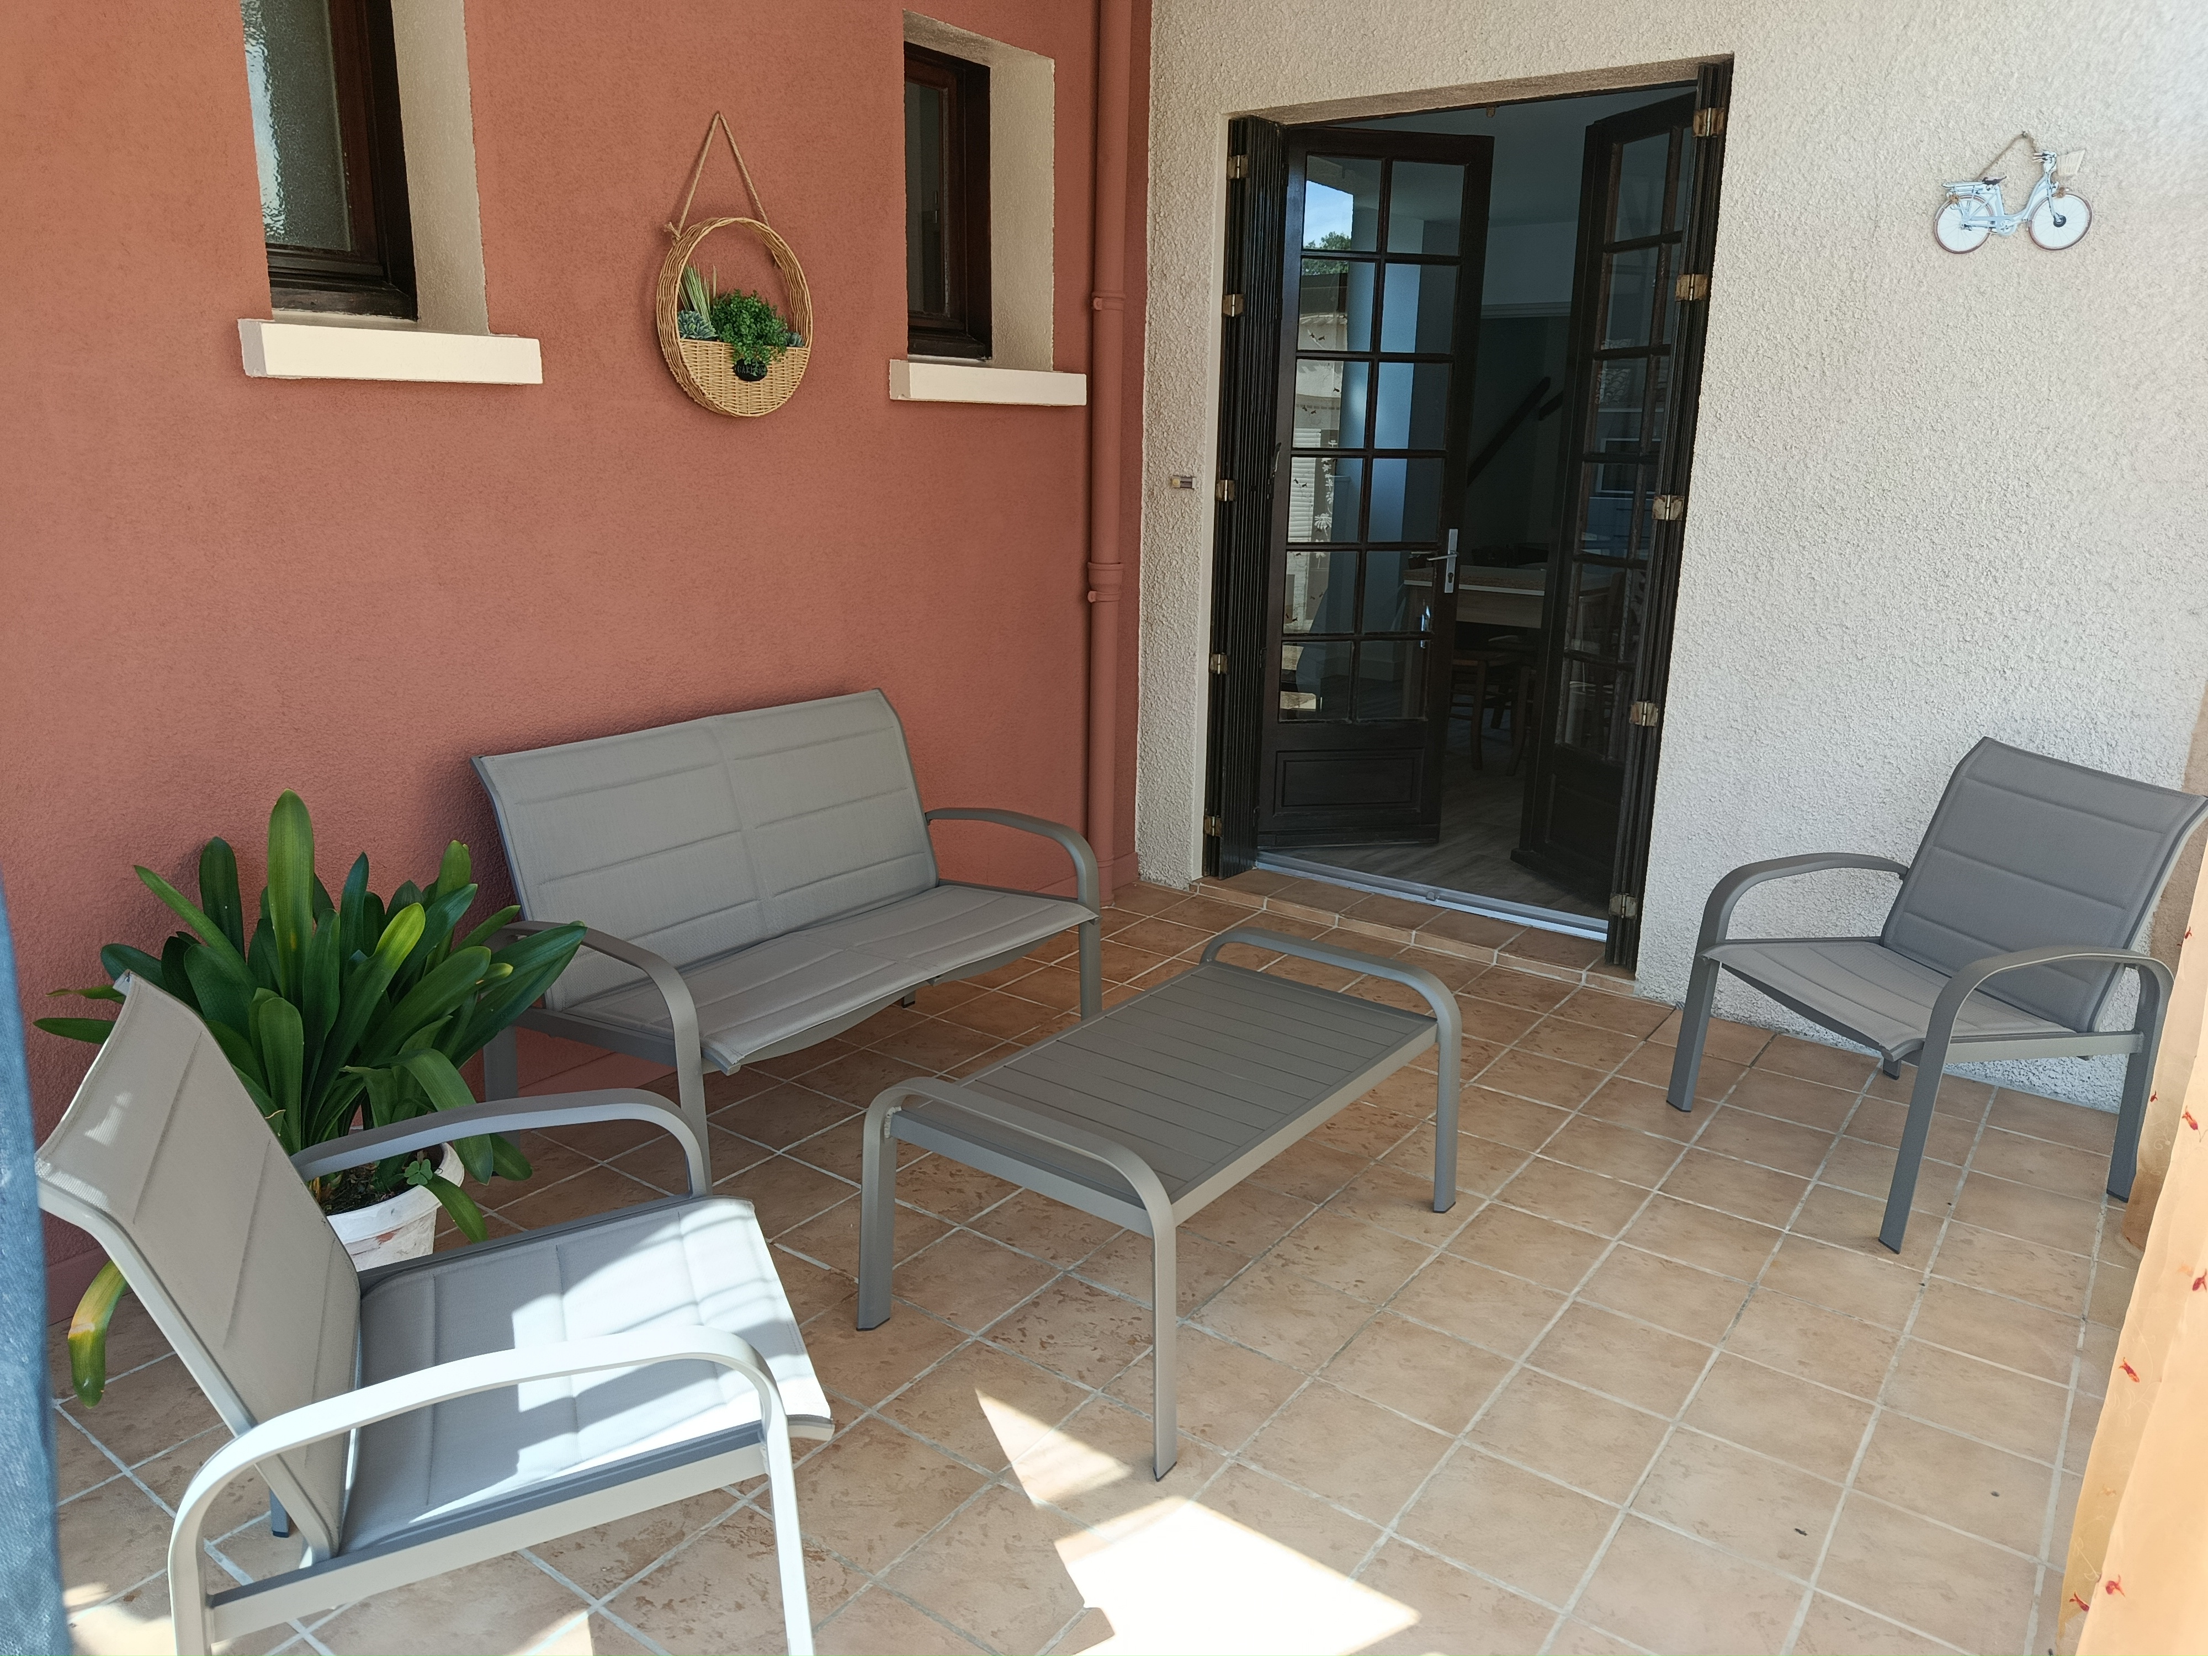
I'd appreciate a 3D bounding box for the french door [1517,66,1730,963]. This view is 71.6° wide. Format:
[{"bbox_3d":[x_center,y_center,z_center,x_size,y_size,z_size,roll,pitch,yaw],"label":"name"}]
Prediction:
[{"bbox_3d":[1.488,-0.888,4.460,0.060,2.258,0.706,-4,15,-17],"label":"french door"}]

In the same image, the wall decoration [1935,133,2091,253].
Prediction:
[{"bbox_3d":[1.977,-1.375,3.327,0.302,0.239,0.025,11,17,34],"label":"wall decoration"}]

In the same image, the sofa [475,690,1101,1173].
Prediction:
[{"bbox_3d":[-0.630,0.222,3.265,0.764,0.817,1.205,11,17,34],"label":"sofa"}]

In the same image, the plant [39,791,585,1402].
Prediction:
[{"bbox_3d":[-1.258,0.373,2.501,0.693,0.882,0.743,1,14,0],"label":"plant"}]

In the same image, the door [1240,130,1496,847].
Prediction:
[{"bbox_3d":[0.822,-1.025,4.957,0.685,2.258,0.055,-1,14,-7],"label":"door"}]

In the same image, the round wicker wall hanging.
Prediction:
[{"bbox_3d":[-0.790,-1.214,3.327,0.076,0.615,0.411,11,17,34],"label":"round wicker wall hanging"}]

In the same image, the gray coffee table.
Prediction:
[{"bbox_3d":[0.146,0.566,2.755,0.627,0.489,1.053,11,17,34],"label":"gray coffee table"}]

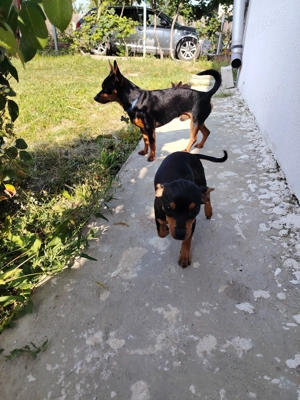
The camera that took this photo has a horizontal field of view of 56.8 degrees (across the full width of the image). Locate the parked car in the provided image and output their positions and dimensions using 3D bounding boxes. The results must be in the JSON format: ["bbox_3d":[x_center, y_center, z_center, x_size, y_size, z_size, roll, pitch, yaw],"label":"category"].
[{"bbox_3d":[-0.026,-5.800,9.706,4.780,1.610,1.880,9,31,12],"label":"parked car"}]

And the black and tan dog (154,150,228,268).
[{"bbox_3d":[0.120,0.012,0.874,0.200,0.250,0.335,9,31,12],"label":"black and tan dog"}]

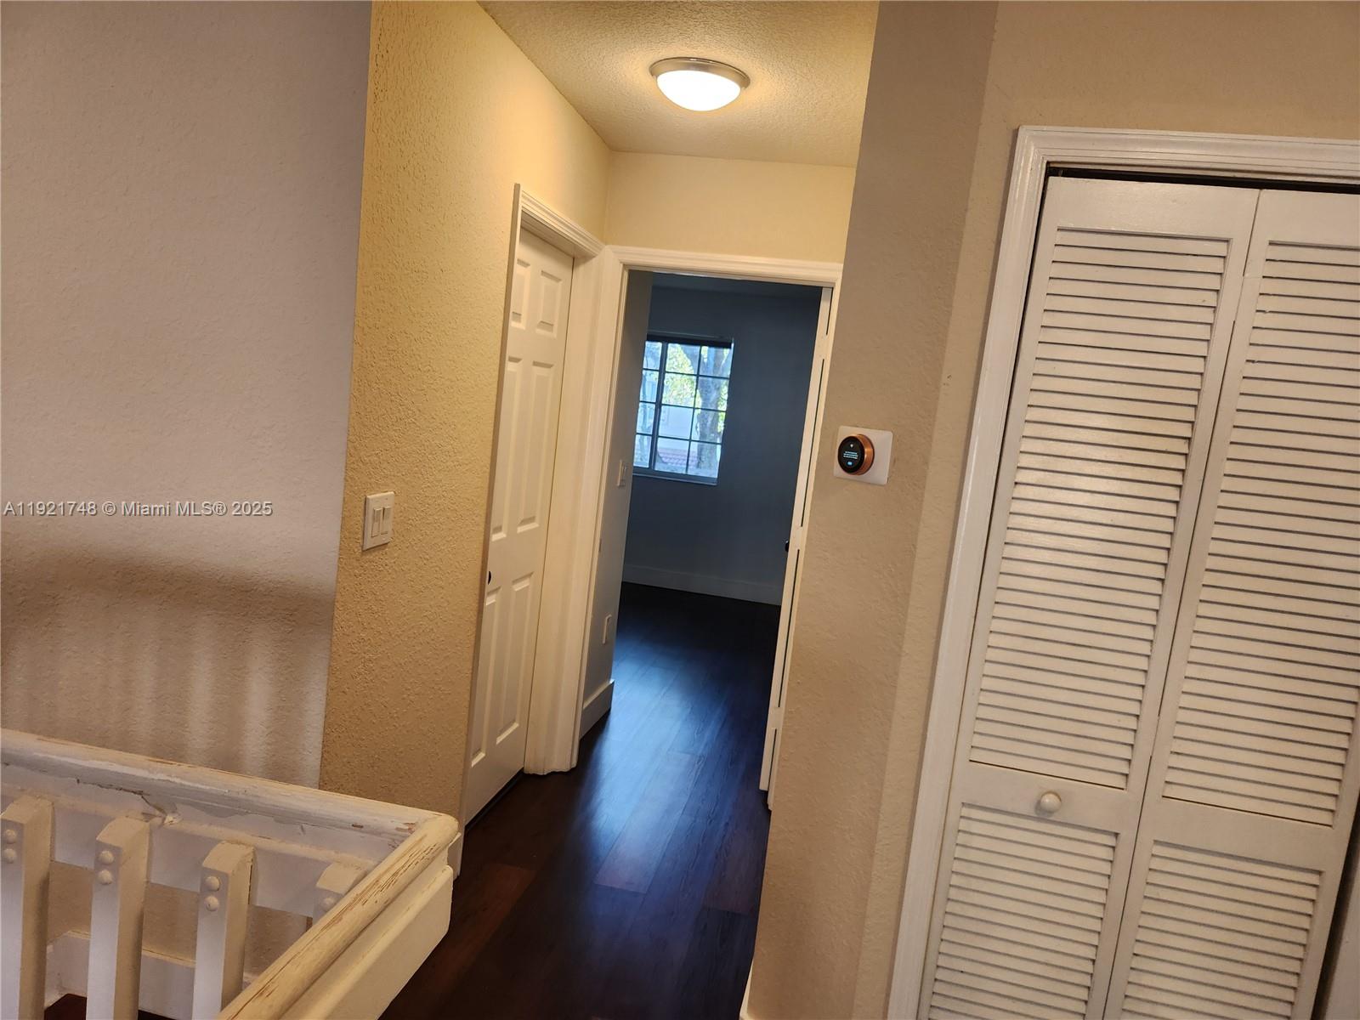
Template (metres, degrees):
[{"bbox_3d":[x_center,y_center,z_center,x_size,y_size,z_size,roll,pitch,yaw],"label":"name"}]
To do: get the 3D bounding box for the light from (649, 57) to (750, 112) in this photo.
[{"bbox_3d":[0.052,-1.167,2.524,0.284,0.090,0.284,8,7,10],"label":"light"}]

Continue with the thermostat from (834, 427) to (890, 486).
[{"bbox_3d":[0.358,-0.112,1.834,0.033,0.107,0.150,1,9,-35],"label":"thermostat"}]

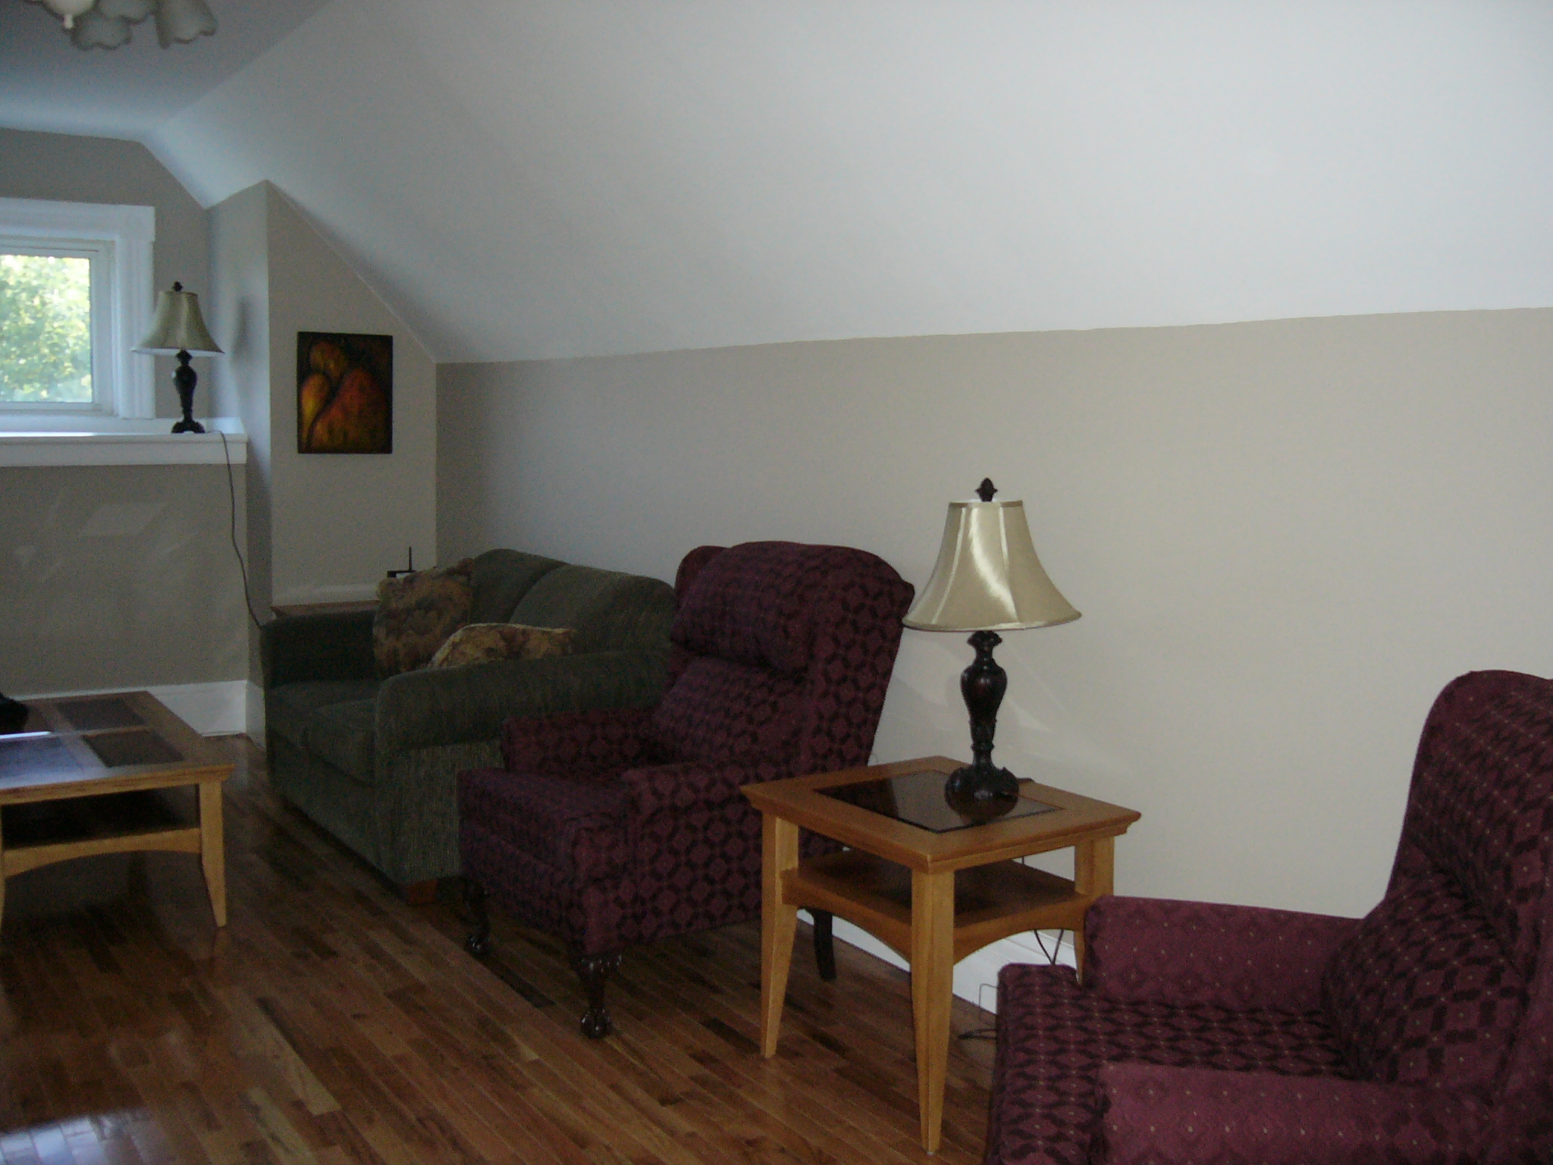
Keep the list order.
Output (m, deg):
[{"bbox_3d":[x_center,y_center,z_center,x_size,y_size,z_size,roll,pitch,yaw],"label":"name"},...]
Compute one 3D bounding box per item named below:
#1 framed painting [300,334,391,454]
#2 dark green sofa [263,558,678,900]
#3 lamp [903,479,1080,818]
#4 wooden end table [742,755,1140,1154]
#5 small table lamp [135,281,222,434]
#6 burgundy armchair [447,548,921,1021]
[{"bbox_3d":[-1.772,-0.772,6.446,0.387,0.491,0.030,-3,7,-33],"label":"framed painting"},{"bbox_3d":[-1.078,0.380,5.301,0.907,0.942,1.565,-3,7,-33],"label":"dark green sofa"},{"bbox_3d":[0.459,0.120,3.416,0.383,0.687,0.383,1,6,0],"label":"lamp"},{"bbox_3d":[0.337,0.772,3.411,0.580,0.610,0.634,-4,8,-35],"label":"wooden end table"},{"bbox_3d":[-2.562,-0.978,6.785,0.390,0.652,0.390,-3,7,-33],"label":"small table lamp"},{"bbox_3d":[-0.257,0.448,4.042,0.897,1.101,0.782,-3,8,-35],"label":"burgundy armchair"}]

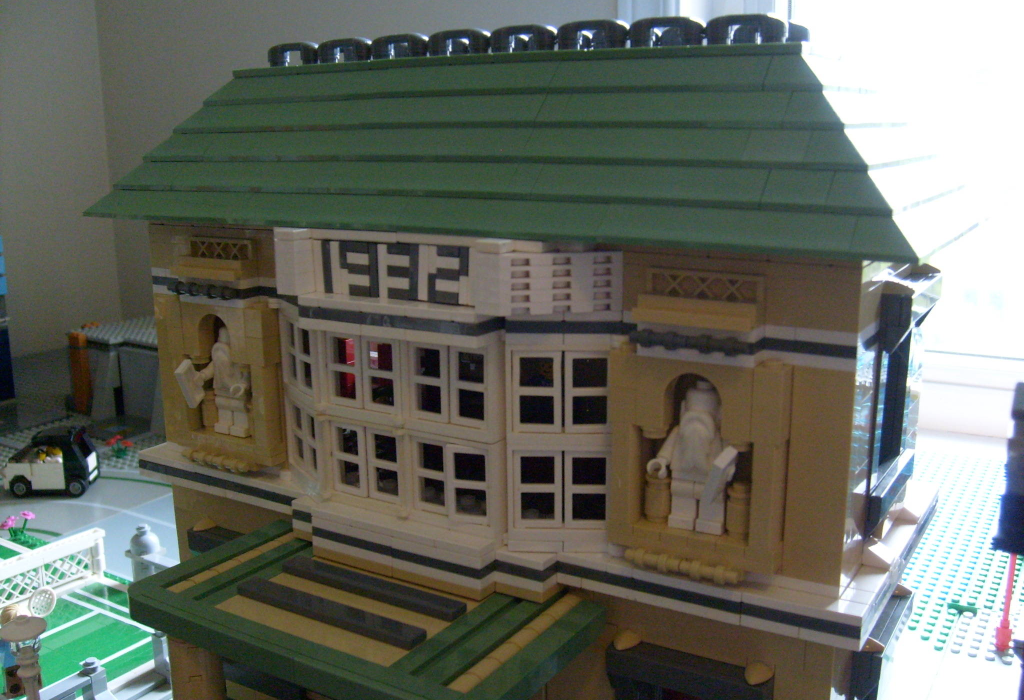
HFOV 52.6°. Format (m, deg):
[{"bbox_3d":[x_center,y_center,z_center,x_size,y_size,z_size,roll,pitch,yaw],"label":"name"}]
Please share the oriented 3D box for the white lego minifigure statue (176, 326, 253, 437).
[{"bbox_3d":[-0.107,0.012,0.382,0.030,0.041,0.019,7,15,31],"label":"white lego minifigure statue"}]

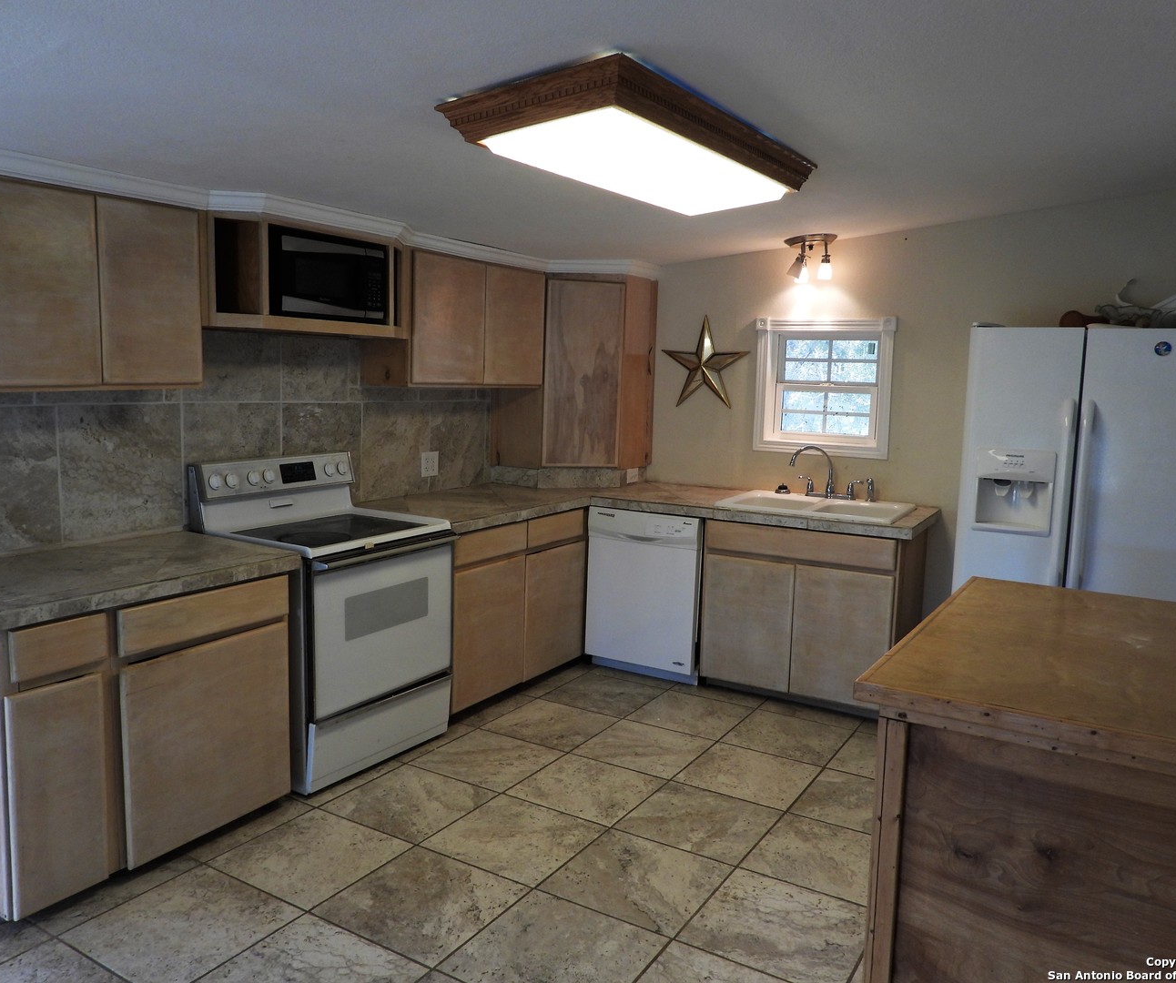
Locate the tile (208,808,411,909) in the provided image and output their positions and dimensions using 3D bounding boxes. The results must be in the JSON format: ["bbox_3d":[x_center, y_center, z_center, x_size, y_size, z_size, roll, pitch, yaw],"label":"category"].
[{"bbox_3d":[-0.874,1.159,2.887,0.453,0.010,0.450,6,8,31],"label":"tile"}]

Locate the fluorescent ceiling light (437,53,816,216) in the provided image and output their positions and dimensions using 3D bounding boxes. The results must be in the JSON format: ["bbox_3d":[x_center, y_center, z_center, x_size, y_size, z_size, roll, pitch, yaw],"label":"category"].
[{"bbox_3d":[0.208,-1.033,2.828,0.563,0.105,1.342,-1,5,32],"label":"fluorescent ceiling light"}]

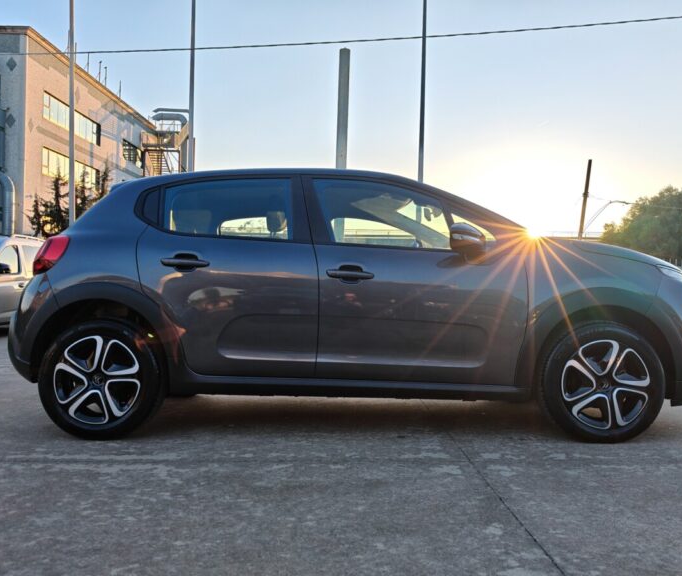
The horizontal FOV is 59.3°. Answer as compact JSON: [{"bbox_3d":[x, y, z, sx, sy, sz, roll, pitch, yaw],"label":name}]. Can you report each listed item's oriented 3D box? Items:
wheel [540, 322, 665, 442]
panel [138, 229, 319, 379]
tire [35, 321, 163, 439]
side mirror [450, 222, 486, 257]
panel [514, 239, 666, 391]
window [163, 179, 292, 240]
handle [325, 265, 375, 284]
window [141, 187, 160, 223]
[{"bbox_3d":[1.317,0.481,3.035,0.620,0.620,0.205,1,1,1],"label":"wheel"},{"bbox_3d":[-0.562,0.067,2.965,0.880,0.740,0.110,1,1,1],"label":"panel"},{"bbox_3d":[-1.230,0.466,3.085,0.620,0.620,0.205,1,1,1],"label":"tire"},{"bbox_3d":[0.604,-0.232,2.861,0.165,0.160,0.220,1,1,1],"label":"side mirror"},{"bbox_3d":[1.222,0.131,2.971,0.740,0.750,0.190,1,1,1],"label":"panel"},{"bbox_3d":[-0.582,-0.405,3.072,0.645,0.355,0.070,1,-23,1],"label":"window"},{"bbox_3d":[0.042,-0.071,2.935,0.232,0.080,0.055,1,1,1],"label":"handle"},{"bbox_3d":[-0.984,-0.421,3.095,0.090,0.190,0.050,1,-23,1],"label":"window"}]

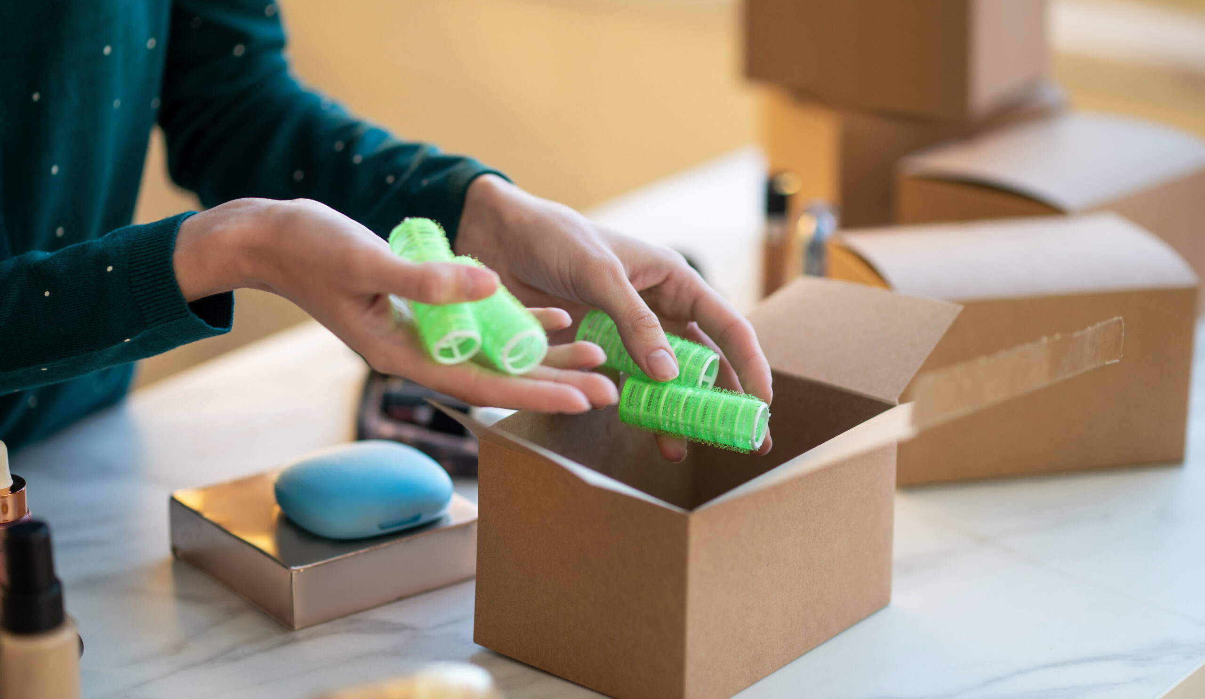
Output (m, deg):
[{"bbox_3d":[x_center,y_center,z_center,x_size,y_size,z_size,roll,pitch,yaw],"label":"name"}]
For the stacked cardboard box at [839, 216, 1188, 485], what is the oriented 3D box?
[{"bbox_3d":[0.215,-0.004,1.516,0.160,0.104,0.117,-4,21,-13],"label":"stacked cardboard box"}]

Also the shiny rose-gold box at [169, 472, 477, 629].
[{"bbox_3d":[-0.129,0.088,1.356,0.112,0.030,0.105,-15,26,-36],"label":"shiny rose-gold box"}]

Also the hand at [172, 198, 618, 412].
[{"bbox_3d":[-0.085,-0.019,1.197,0.193,0.056,0.084,17,31,12],"label":"hand"}]

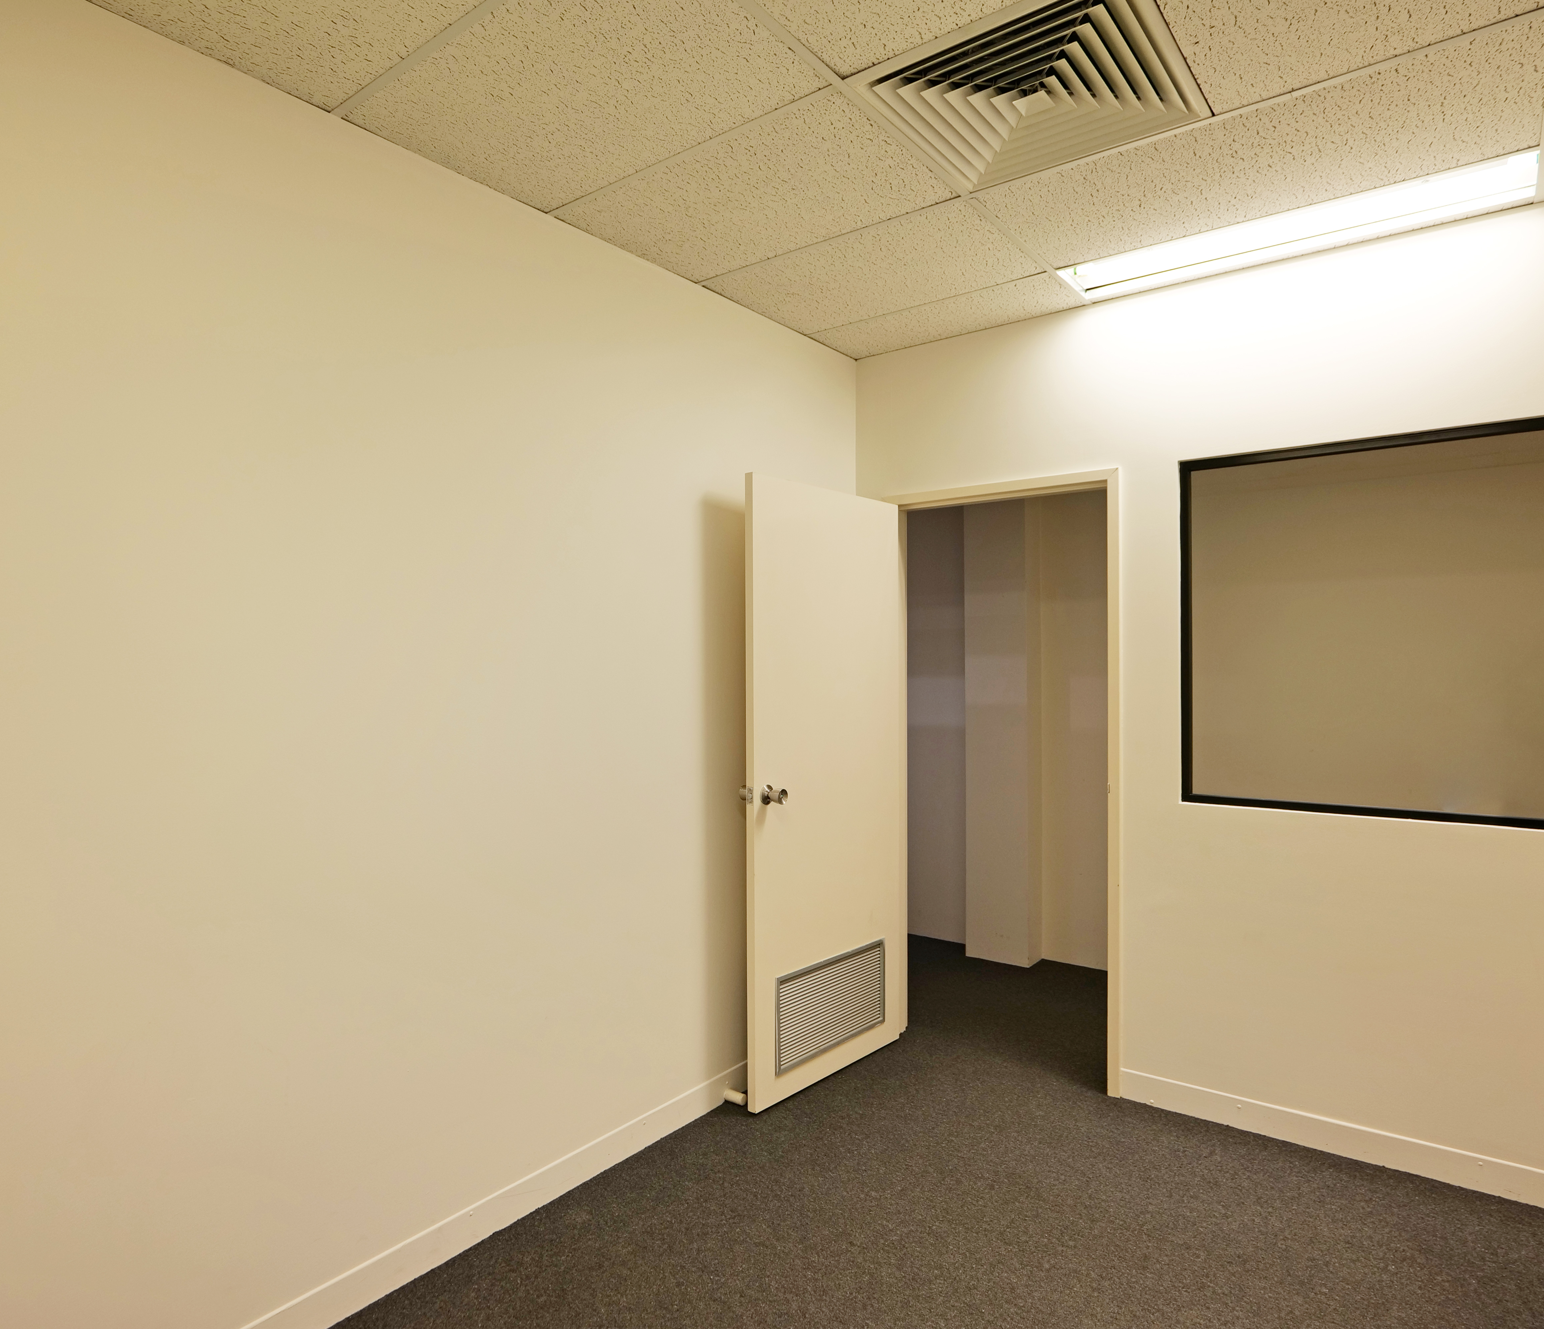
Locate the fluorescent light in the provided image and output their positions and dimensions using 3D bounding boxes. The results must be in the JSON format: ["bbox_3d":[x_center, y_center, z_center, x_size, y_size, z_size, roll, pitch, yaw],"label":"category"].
[{"bbox_3d":[1.495,-1.280,2.623,1.180,0.070,0.340,0,0,36],"label":"fluorescent light"}]

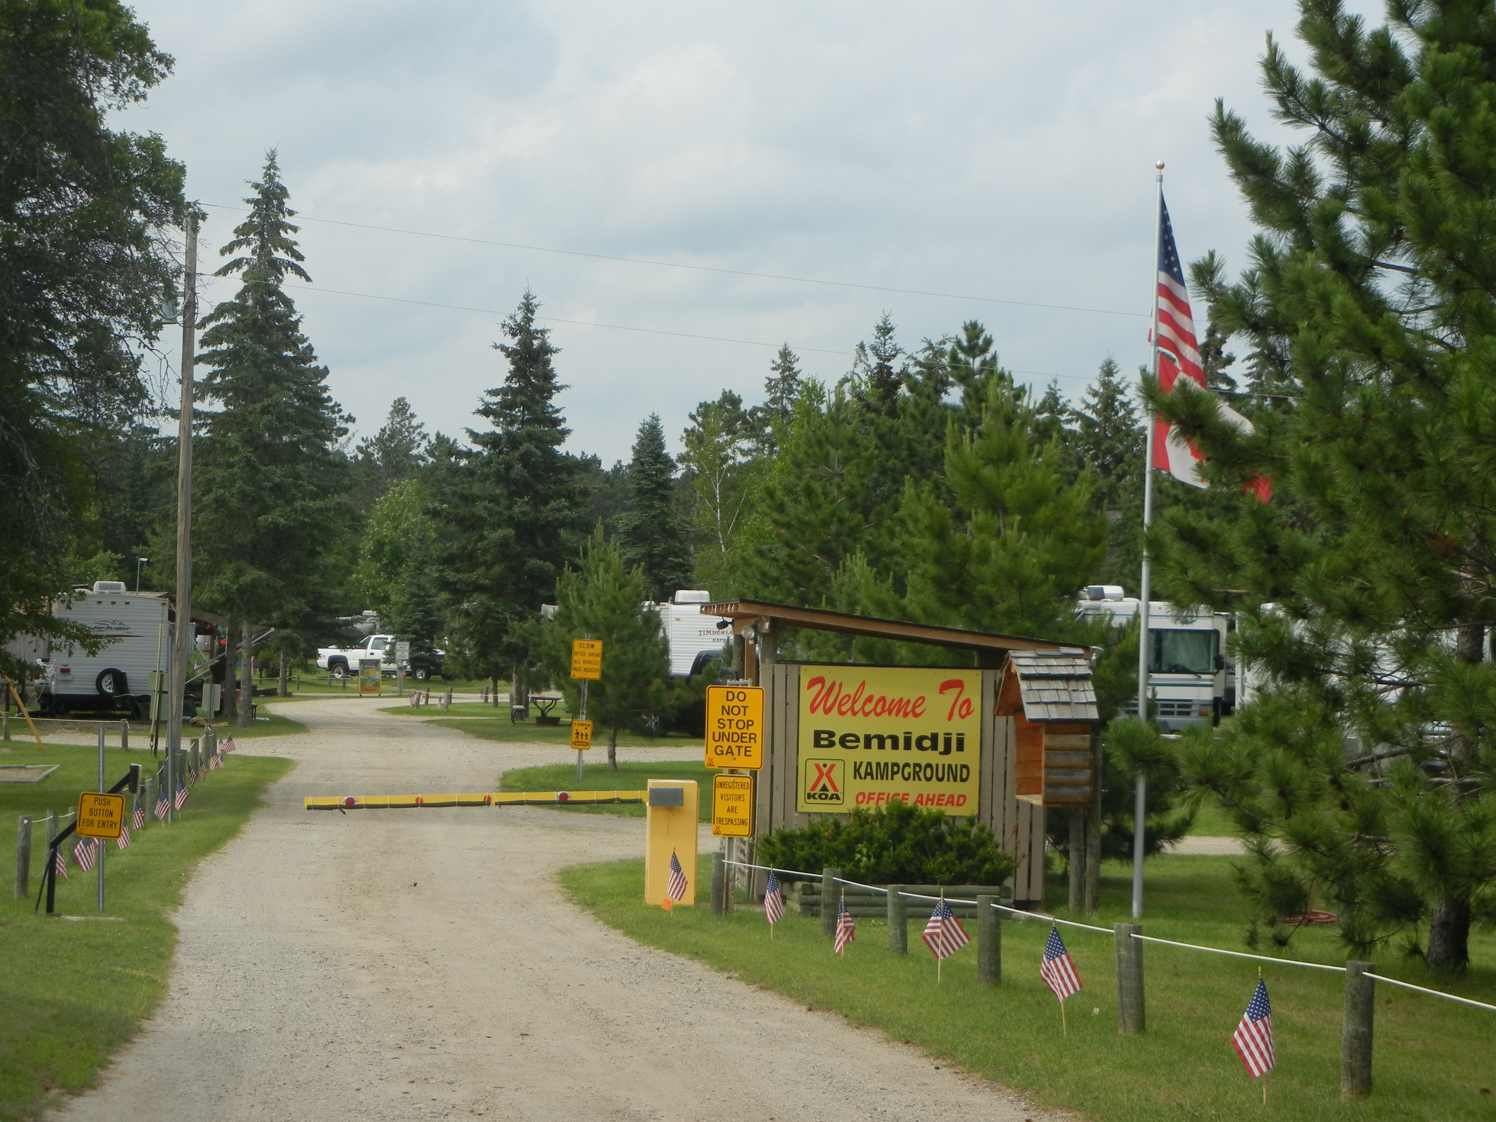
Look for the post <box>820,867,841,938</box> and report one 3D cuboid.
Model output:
[{"bbox_3d":[0.529,2.195,24.700,0.115,0.450,0.115,1,-1,0],"label":"post"}]

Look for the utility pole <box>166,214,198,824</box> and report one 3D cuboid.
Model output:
[{"bbox_3d":[-8.965,-1.206,61.105,0.250,8.800,0.250,1,-1,0],"label":"utility pole"}]

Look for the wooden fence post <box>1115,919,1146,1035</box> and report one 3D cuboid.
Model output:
[{"bbox_3d":[1.960,2.137,19.700,0.140,0.555,0.140,-1,-1,0],"label":"wooden fence post"}]

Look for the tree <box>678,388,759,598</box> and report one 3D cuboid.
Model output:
[{"bbox_3d":[-0.982,-0.463,122.000,2.800,9.700,2.800,1,-1,0],"label":"tree"}]

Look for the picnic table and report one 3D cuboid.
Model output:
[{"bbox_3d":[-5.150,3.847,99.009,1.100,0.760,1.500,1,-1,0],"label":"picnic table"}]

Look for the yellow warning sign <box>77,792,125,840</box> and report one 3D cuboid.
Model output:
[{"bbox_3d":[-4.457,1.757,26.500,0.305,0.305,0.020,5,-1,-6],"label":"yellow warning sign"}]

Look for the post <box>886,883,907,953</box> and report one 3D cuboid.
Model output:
[{"bbox_3d":[0.990,2.352,25.206,0.127,0.465,0.127,1,-1,0],"label":"post"}]

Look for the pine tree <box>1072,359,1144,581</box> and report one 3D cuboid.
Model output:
[{"bbox_3d":[12.147,-1.007,130.000,3.000,11.600,3.000,1,-1,0],"label":"pine tree"}]

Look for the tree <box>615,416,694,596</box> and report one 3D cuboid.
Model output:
[{"bbox_3d":[-3.180,-0.217,130.000,3.400,9.600,3.400,1,-1,0],"label":"tree"}]

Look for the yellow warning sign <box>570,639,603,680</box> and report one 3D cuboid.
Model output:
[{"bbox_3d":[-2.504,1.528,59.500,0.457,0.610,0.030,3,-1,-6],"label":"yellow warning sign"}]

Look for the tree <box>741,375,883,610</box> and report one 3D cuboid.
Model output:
[{"bbox_3d":[1.665,-0.036,80.000,3.800,7.300,3.800,1,-1,0],"label":"tree"}]

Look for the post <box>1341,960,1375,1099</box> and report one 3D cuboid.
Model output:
[{"bbox_3d":[2.110,1.619,13.300,0.105,0.480,0.105,1,-1,0],"label":"post"}]

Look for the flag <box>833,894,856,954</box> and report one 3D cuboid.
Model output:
[{"bbox_3d":[0.612,2.306,24.400,0.150,0.380,0.090,1,-1,-6],"label":"flag"}]

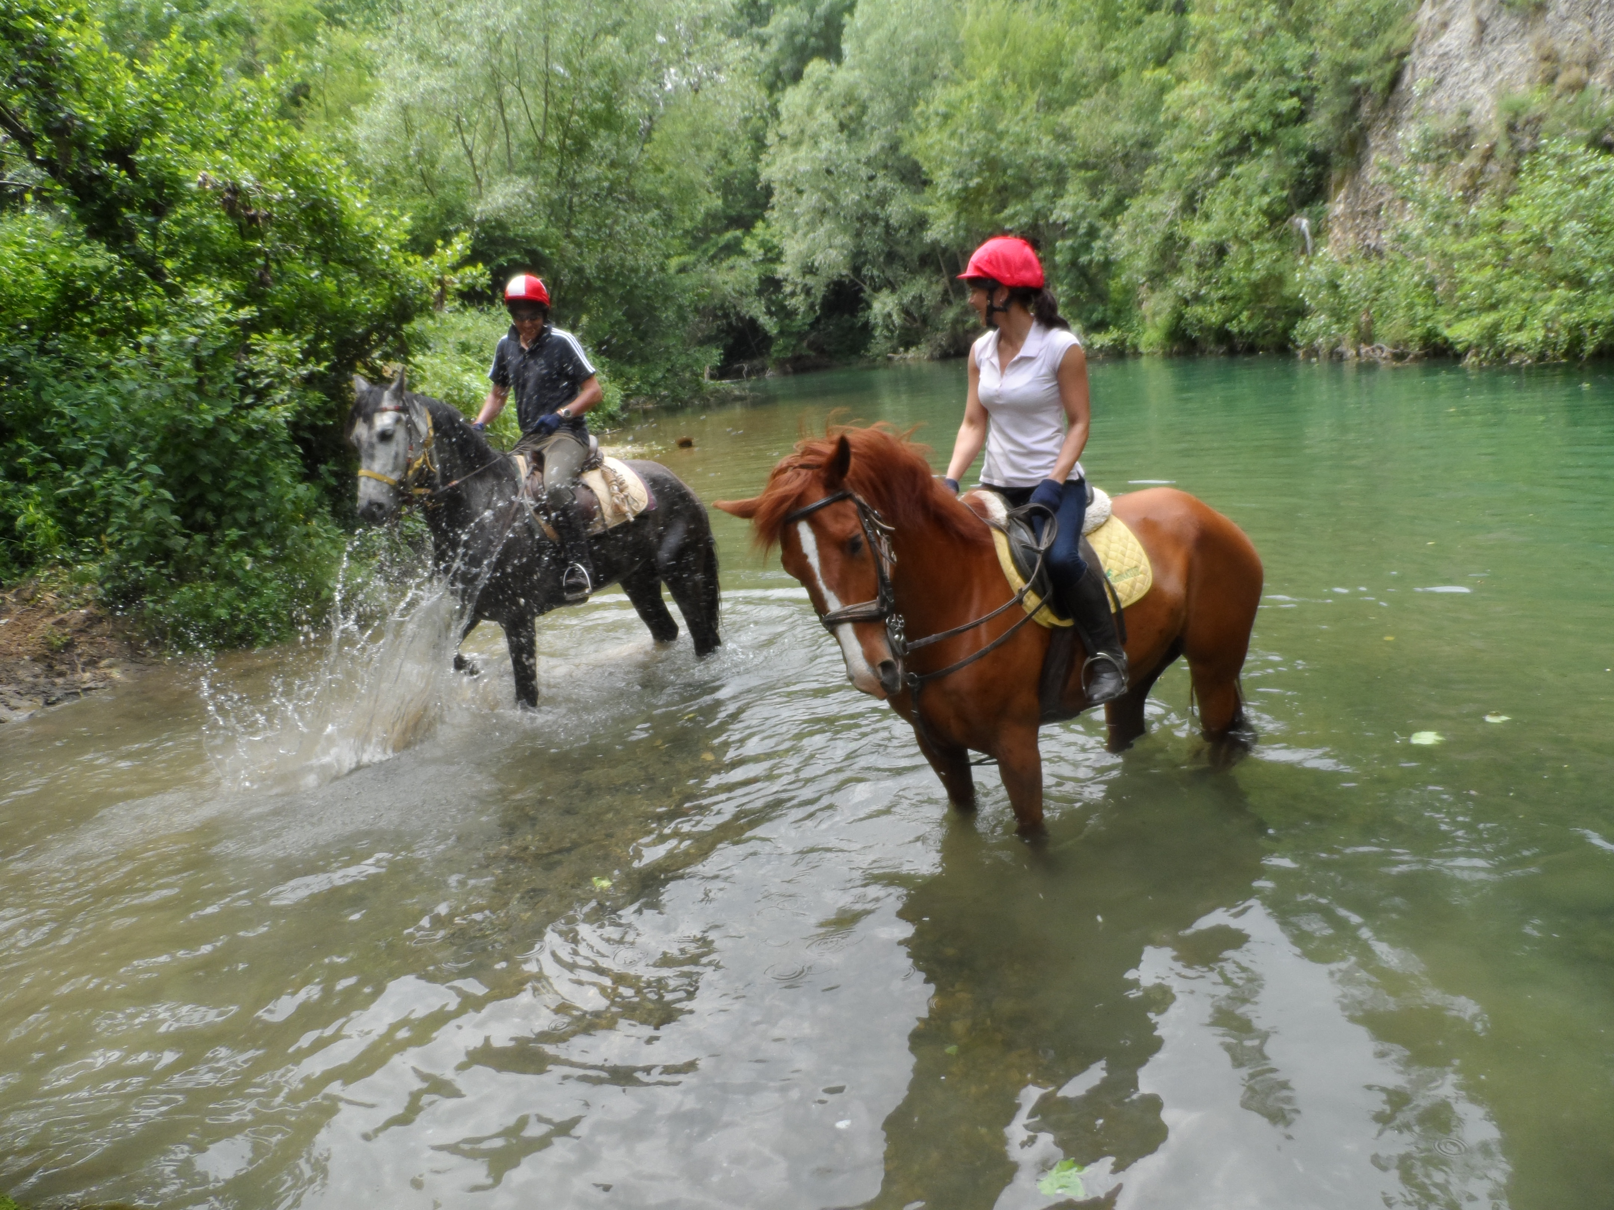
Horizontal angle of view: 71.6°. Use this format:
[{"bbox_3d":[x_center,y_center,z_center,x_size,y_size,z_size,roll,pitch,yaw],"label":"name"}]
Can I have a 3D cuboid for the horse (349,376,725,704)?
[{"bbox_3d":[-1.295,-0.217,5.721,0.648,2.024,2.085,9,20,42],"label":"horse"}]

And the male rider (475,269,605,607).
[{"bbox_3d":[-1.269,-0.813,5.463,0.627,1.558,0.607,6,18,34],"label":"male rider"}]

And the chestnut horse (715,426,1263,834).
[{"bbox_3d":[0.780,0.252,3.979,2.075,1.913,0.668,-15,18,-35],"label":"chestnut horse"}]

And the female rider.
[{"bbox_3d":[0.778,-0.448,3.788,0.607,1.558,0.617,-17,19,-39],"label":"female rider"}]

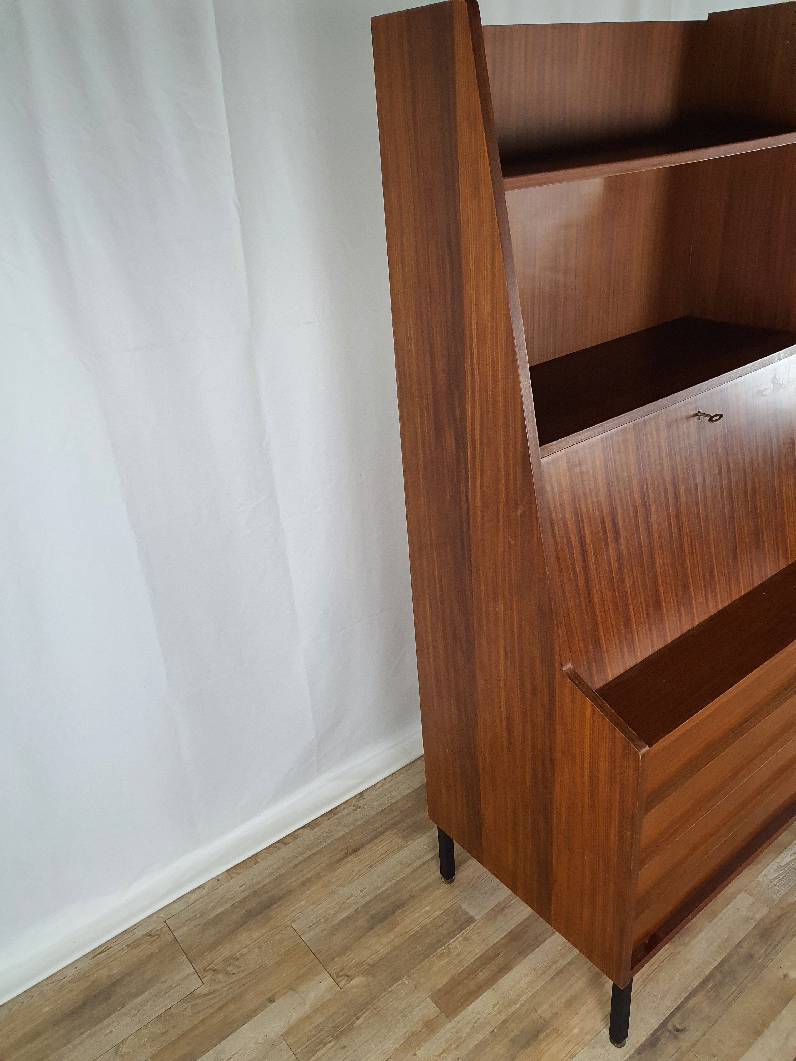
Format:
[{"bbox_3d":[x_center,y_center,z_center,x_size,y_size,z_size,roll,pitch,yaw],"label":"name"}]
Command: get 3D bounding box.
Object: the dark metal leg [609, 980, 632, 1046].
[{"bbox_3d":[0.392,0.840,1.400,0.022,0.177,0.022,-23,32,-32],"label":"dark metal leg"}]

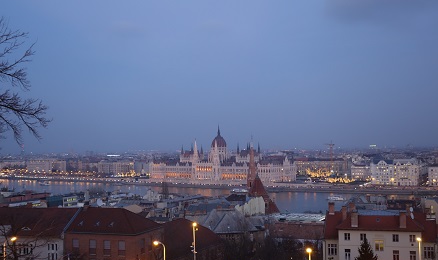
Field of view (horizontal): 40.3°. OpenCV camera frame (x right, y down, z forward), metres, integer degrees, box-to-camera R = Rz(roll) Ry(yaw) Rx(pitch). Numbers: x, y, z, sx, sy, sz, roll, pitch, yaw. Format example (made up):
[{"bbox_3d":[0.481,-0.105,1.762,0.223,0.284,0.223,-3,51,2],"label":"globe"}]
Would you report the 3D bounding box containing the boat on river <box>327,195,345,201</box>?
[{"bbox_3d":[138.212,80.160,697.814,21.000,5.000,5.300,-2,-2,30],"label":"boat on river"}]

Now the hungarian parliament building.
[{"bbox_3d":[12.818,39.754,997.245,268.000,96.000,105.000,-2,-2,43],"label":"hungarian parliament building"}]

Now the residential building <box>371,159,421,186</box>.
[{"bbox_3d":[258.248,60.319,874.360,67.000,39.000,35.000,-1,-2,20],"label":"residential building"}]

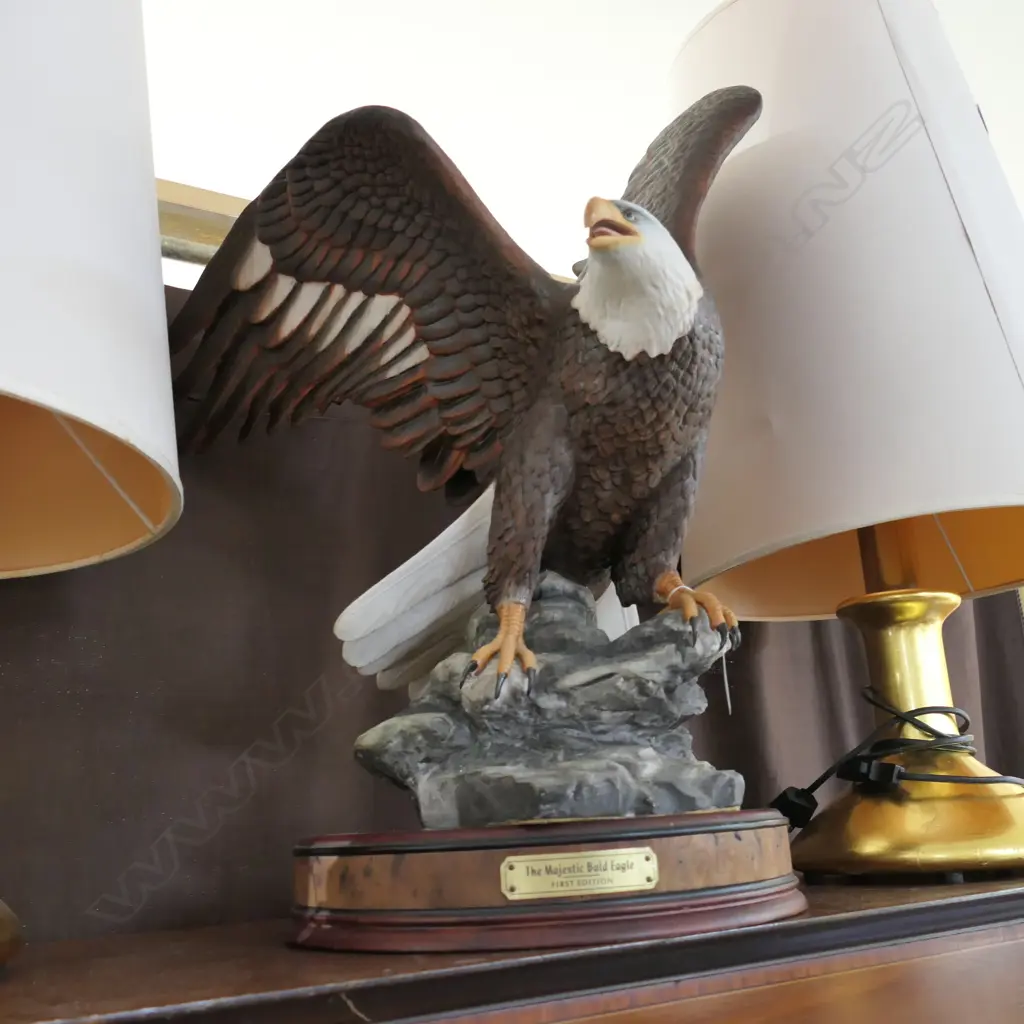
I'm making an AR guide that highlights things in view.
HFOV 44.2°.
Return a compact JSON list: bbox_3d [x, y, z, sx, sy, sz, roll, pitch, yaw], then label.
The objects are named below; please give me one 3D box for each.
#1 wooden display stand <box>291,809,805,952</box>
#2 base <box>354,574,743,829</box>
[{"bbox_3d":[0.021,0.227,0.796,0.323,0.059,0.250,-2,-12,-9],"label":"wooden display stand"},{"bbox_3d":[0.015,0.111,0.776,0.225,0.151,0.169,-2,-13,-9],"label":"base"}]

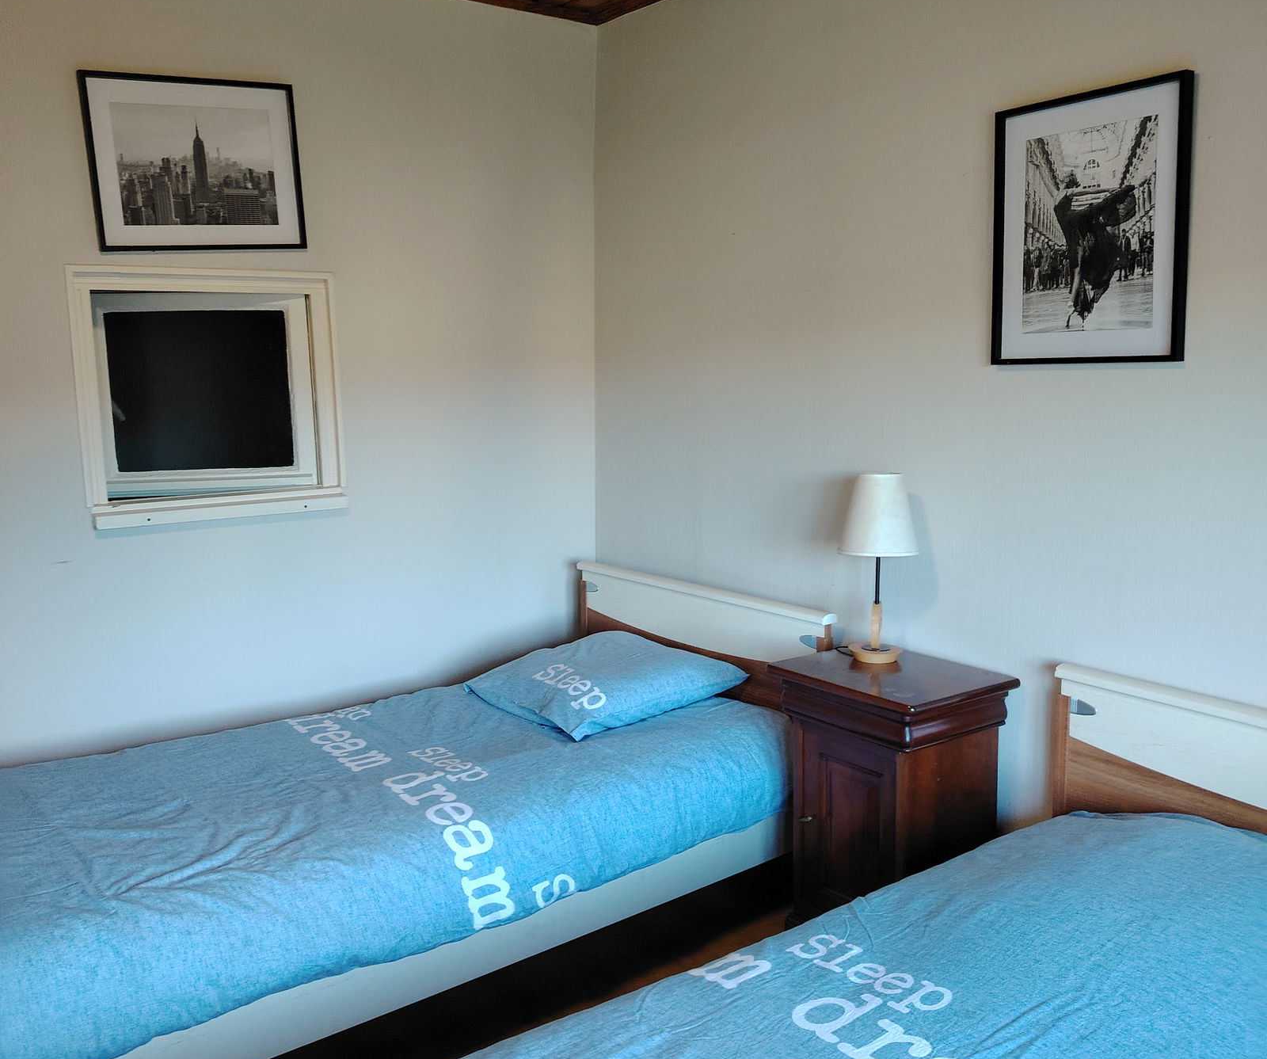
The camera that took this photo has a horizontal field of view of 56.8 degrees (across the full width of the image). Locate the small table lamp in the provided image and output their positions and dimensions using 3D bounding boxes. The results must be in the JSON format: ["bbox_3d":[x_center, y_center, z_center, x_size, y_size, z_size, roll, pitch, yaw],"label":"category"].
[{"bbox_3d":[0.564,0.088,2.712,0.188,0.435,0.188,-1,9,0],"label":"small table lamp"}]

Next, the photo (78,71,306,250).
[{"bbox_3d":[-1.099,-0.920,2.963,0.518,0.418,0.024,-10,12,-35],"label":"photo"}]

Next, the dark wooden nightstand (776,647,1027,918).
[{"bbox_3d":[0.579,0.653,2.667,0.351,0.670,0.448,-7,10,-35],"label":"dark wooden nightstand"}]

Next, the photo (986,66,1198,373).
[{"bbox_3d":[0.901,-0.595,2.334,0.024,0.521,0.421,-8,10,-36],"label":"photo"}]

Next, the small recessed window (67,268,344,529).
[{"bbox_3d":[-1.105,-0.355,3.080,0.669,0.636,0.100,-7,11,-35],"label":"small recessed window"}]

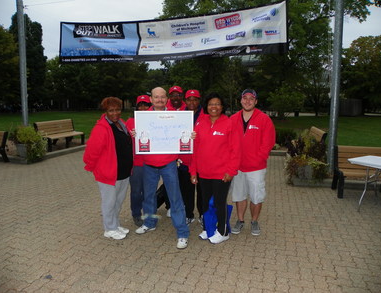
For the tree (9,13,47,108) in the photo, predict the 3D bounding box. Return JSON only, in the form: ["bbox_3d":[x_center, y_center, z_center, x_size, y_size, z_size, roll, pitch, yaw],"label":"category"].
[{"bbox_3d":[-25.700,-13.564,46.578,6.200,16.200,6.200,0,8,0],"label":"tree"}]

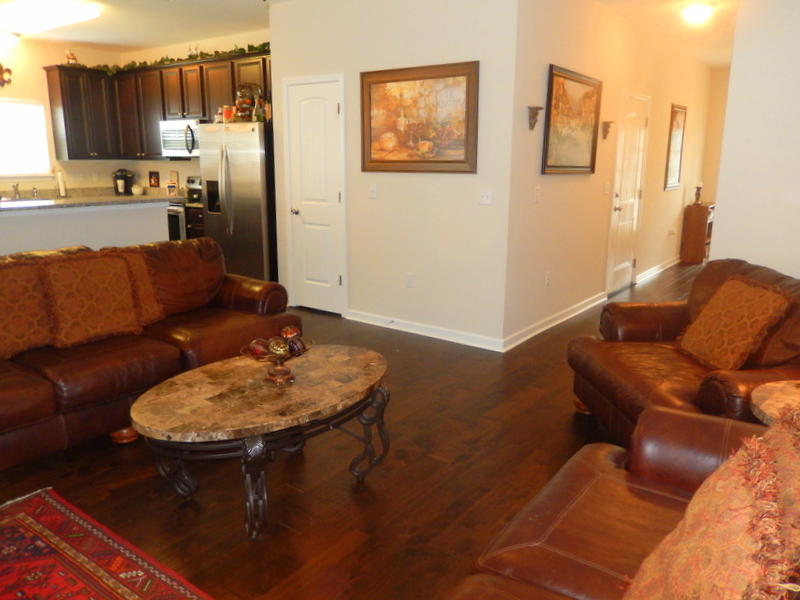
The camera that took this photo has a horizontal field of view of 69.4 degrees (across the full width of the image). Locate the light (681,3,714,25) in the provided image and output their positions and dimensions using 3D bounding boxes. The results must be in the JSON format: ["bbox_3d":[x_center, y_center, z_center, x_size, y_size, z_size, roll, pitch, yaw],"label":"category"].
[{"bbox_3d":[2.599,-2.511,5.045,0.340,0.140,0.340,10,16,35],"label":"light"}]

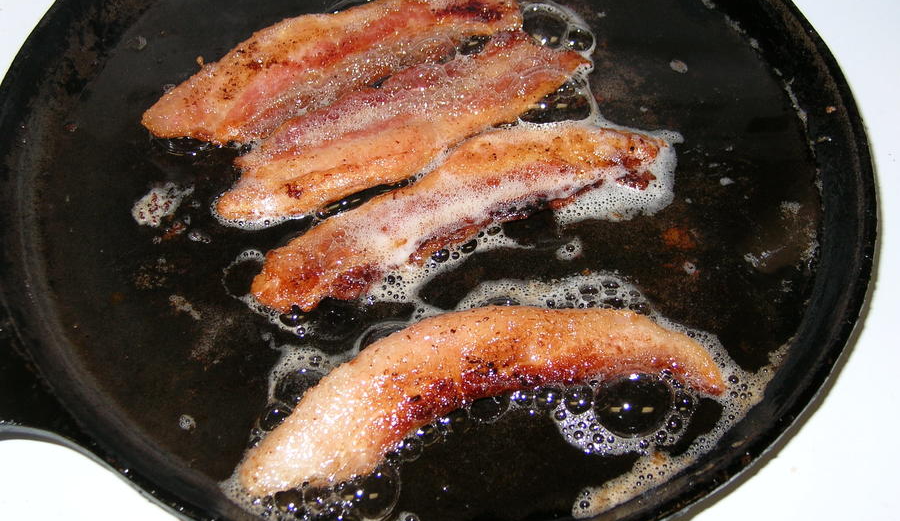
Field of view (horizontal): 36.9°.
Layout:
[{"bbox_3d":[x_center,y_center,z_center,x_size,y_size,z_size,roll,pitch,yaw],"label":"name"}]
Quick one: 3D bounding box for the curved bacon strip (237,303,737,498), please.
[{"bbox_3d":[0.006,0.033,0.388,0.141,0.013,0.045,-12,58,-10],"label":"curved bacon strip"}]

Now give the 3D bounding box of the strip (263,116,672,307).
[{"bbox_3d":[0.004,-0.020,0.424,0.143,0.011,0.038,-20,60,-15],"label":"strip"}]

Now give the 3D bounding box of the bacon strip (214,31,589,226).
[{"bbox_3d":[-0.016,-0.046,0.440,0.136,0.010,0.037,-28,62,-19],"label":"bacon strip"}]

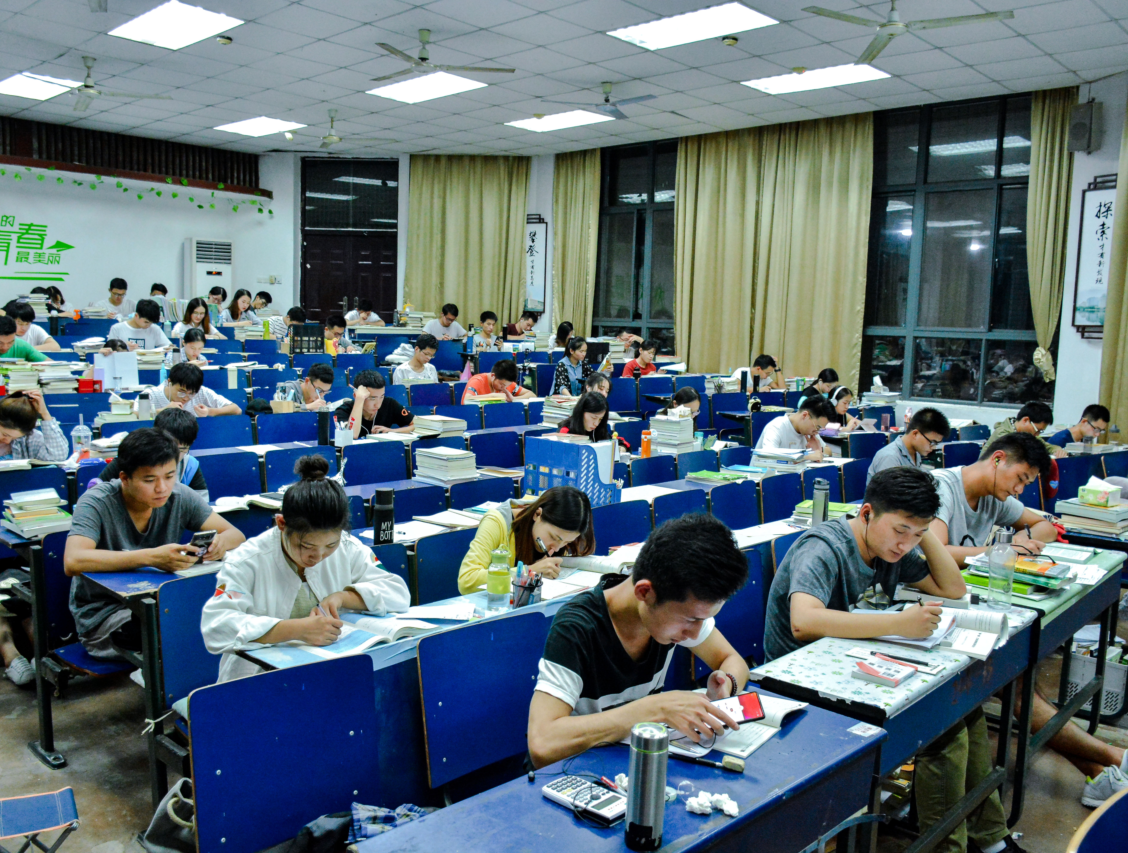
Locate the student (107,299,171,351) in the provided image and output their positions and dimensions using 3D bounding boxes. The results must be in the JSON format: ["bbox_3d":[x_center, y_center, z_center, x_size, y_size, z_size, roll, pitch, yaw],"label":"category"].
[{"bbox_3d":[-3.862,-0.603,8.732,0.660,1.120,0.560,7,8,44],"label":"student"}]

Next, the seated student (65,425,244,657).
[{"bbox_3d":[-1.420,0.624,3.436,0.680,1.235,0.620,7,8,43],"label":"seated student"}]

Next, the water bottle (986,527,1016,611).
[{"bbox_3d":[1.288,0.417,2.823,0.070,0.235,0.070,7,9,43],"label":"water bottle"}]

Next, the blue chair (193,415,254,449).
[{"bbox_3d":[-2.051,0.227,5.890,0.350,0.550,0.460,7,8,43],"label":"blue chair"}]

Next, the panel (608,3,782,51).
[{"bbox_3d":[0.913,-2.897,6.902,1.190,0.090,0.600,7,8,43],"label":"panel"}]

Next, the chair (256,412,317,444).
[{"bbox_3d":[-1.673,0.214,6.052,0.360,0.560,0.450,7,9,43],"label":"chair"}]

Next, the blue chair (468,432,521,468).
[{"bbox_3d":[-0.342,0.459,6.432,0.420,0.790,0.470,7,8,43],"label":"blue chair"}]

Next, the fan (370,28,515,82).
[{"bbox_3d":[-0.981,-2.780,7.094,1.230,0.320,1.150,1,6,-3],"label":"fan"}]

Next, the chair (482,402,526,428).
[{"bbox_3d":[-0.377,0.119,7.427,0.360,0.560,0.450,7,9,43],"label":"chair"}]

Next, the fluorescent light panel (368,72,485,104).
[{"bbox_3d":[-1.291,-3.162,8.945,1.190,0.060,0.590,7,8,43],"label":"fluorescent light panel"}]

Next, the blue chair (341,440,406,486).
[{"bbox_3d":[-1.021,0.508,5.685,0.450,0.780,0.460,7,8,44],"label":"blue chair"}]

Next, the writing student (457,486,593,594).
[{"bbox_3d":[-0.139,0.703,3.629,0.620,1.000,0.620,7,8,43],"label":"writing student"}]

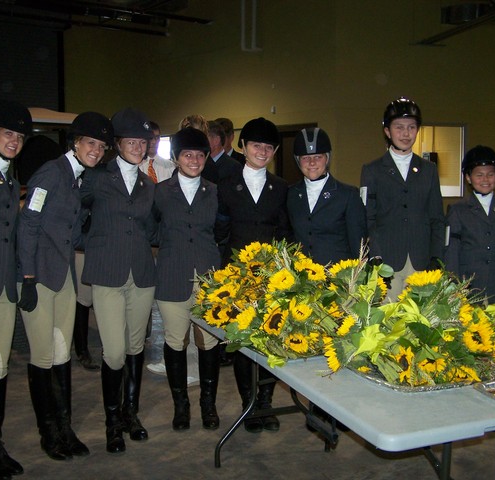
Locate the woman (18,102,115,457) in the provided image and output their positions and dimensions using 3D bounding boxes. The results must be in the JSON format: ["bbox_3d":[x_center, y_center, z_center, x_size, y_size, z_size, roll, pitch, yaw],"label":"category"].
[{"bbox_3d":[-0.926,0.218,3.591,0.520,1.713,0.420,-4,6,-43],"label":"woman"}]

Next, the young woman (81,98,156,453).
[{"bbox_3d":[-0.685,0.191,3.698,0.520,1.750,0.390,-1,4,-18],"label":"young woman"}]

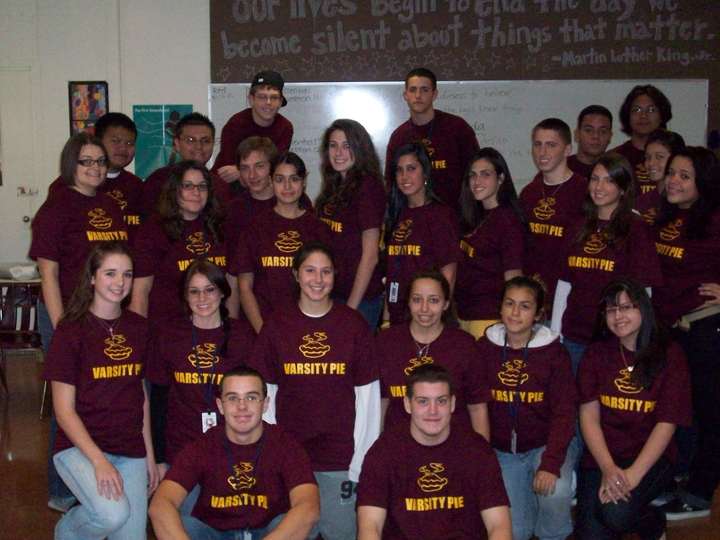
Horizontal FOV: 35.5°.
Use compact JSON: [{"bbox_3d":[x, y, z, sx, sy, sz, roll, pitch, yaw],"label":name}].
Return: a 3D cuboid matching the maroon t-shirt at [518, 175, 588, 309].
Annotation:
[{"bbox_3d":[0.862,-0.098,5.009,0.480,0.680,0.280,6,10,40],"label":"maroon t-shirt"}]

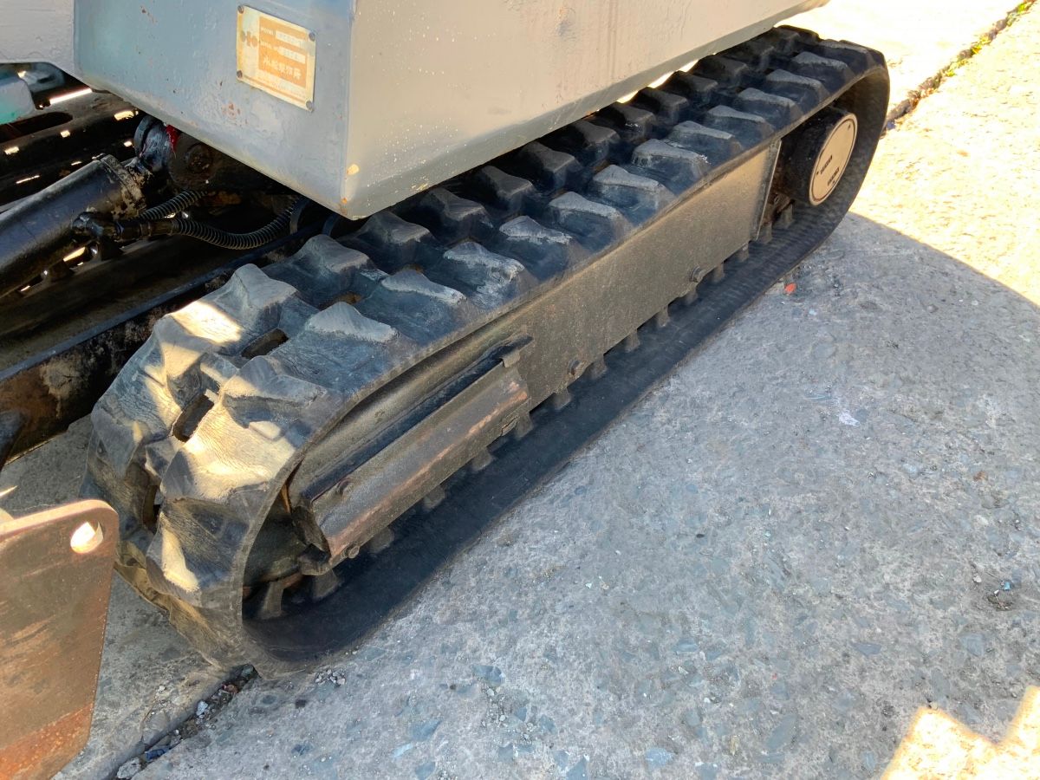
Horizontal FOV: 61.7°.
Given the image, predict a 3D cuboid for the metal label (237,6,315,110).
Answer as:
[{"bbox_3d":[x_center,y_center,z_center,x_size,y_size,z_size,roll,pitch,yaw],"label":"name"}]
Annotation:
[{"bbox_3d":[-0.259,-0.351,0.920,0.128,0.078,0.003,29,35,28],"label":"metal label"}]

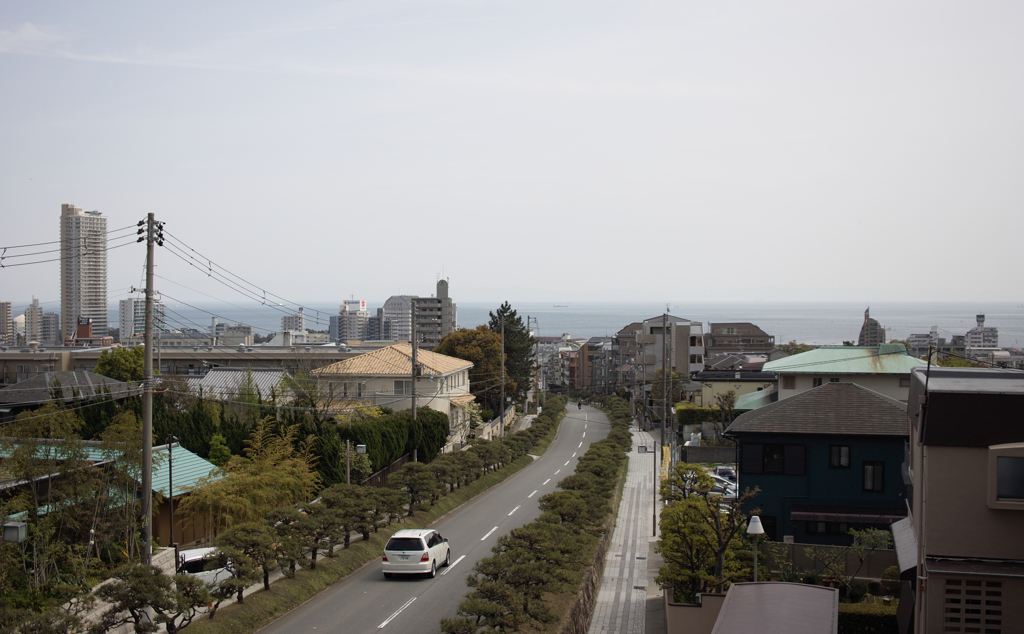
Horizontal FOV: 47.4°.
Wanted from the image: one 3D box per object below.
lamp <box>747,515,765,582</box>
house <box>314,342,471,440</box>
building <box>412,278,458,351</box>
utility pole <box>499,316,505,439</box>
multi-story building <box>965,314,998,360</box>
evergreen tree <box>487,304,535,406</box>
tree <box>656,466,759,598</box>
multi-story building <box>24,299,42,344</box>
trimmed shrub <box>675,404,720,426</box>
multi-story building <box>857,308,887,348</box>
[{"bbox_3d":[6.700,7.141,32.117,0.470,3.400,0.470,0,1,8],"label":"lamp"},{"bbox_3d":[-10.400,6.741,104.620,11.600,8.400,14.500,0,1,8],"label":"house"},{"bbox_3d":[-28.665,4.488,434.128,13.200,36.000,12.500,0,1,16],"label":"building"},{"bbox_3d":[-0.989,6.337,113.116,0.340,12.700,0.340,0,1,7],"label":"utility pole"},{"bbox_3d":[348.000,14.803,863.344,24.000,33.000,16.000,0,1,14],"label":"multi-story building"},{"bbox_3d":[-0.100,5.235,149.102,5.800,13.800,5.800,0,1,0],"label":"evergreen tree"},{"bbox_3d":[6.574,7.273,39.122,3.200,4.800,3.100,0,1,0],"label":"tree"},{"bbox_3d":[-414.552,7.098,1010.244,14.000,45.500,16.000,-1,1,-37],"label":"multi-story building"},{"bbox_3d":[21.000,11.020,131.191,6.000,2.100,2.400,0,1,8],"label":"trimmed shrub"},{"bbox_3d":[265.200,12.604,860.313,19.500,39.500,16.000,0,1,12],"label":"multi-story building"}]

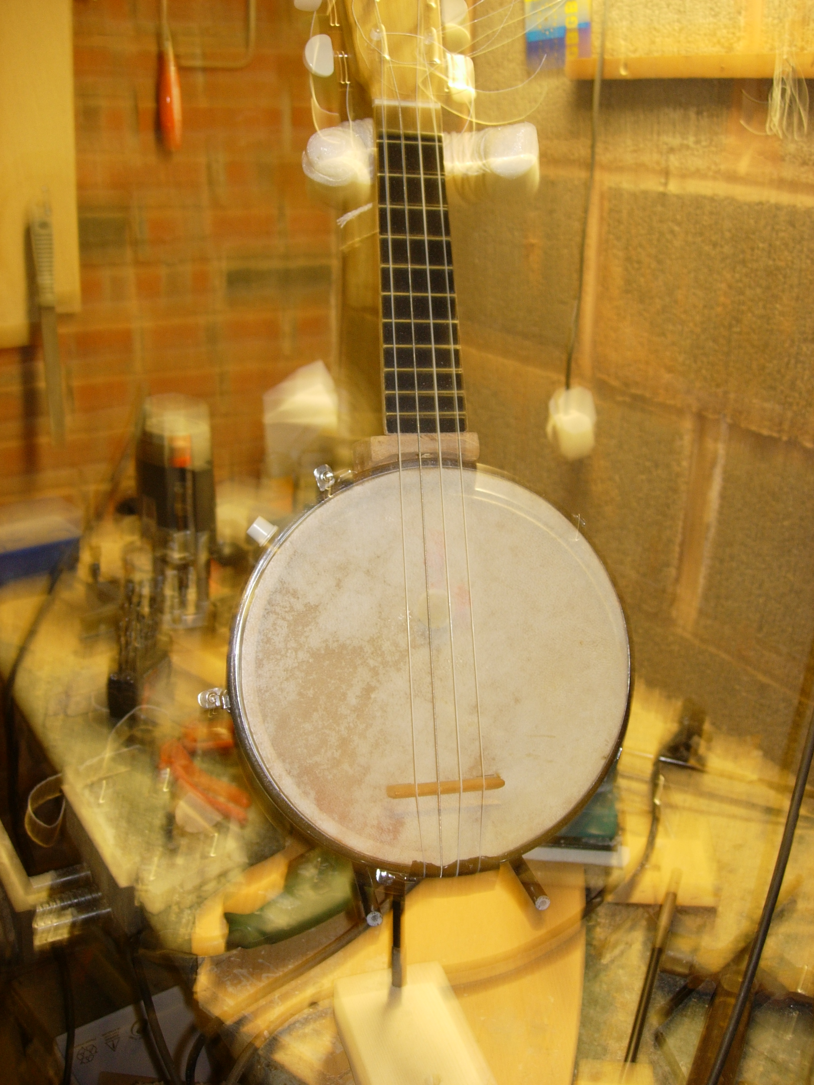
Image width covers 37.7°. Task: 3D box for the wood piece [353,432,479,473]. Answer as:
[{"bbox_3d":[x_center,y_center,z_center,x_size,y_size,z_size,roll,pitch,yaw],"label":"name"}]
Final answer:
[{"bbox_3d":[0.005,-0.044,0.625,0.057,0.019,0.041,-2,-6,-15],"label":"wood piece"}]

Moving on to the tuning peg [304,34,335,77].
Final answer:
[{"bbox_3d":[-0.047,-0.260,0.638,0.015,0.022,0.007,-4,-7,-15],"label":"tuning peg"}]

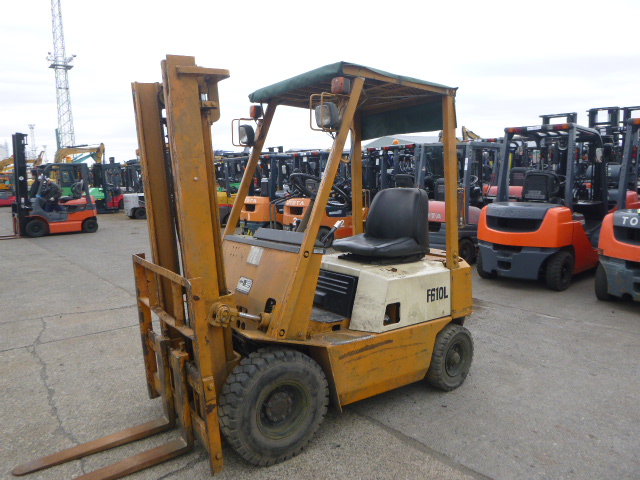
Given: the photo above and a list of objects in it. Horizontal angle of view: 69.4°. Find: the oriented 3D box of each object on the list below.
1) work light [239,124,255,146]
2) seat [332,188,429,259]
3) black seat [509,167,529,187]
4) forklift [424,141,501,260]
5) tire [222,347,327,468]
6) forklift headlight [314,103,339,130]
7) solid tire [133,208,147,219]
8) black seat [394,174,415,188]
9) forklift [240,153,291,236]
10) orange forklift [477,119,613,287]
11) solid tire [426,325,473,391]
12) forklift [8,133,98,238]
[{"bbox_3d":[-0.483,-0.692,3.060,0.085,0.140,0.130,-5,8,-33],"label":"work light"},{"bbox_3d":[0.387,-0.142,3.097,0.490,0.450,0.490,-5,8,-33],"label":"seat"},{"bbox_3d":[5.015,-1.499,11.392,0.520,0.560,0.500,-7,9,-42],"label":"black seat"},{"bbox_3d":[2.895,-0.743,8.976,2.600,2.100,1.100,-7,9,-42],"label":"forklift"},{"bbox_3d":[-0.222,0.836,2.348,0.575,0.575,0.175,-5,8,-33],"label":"tire"},{"bbox_3d":[0.037,-0.612,2.280,0.085,0.135,0.130,-5,8,-33],"label":"forklift headlight"},{"bbox_3d":[-7.711,-1.121,19.891,0.470,0.470,0.150,-5,8,-33],"label":"solid tire"},{"bbox_3d":[2.030,-1.159,10.192,0.520,0.560,0.500,-7,9,-42],"label":"black seat"},{"bbox_3d":[-0.693,-1.117,12.405,1.080,2.100,2.600,6,9,43],"label":"forklift"},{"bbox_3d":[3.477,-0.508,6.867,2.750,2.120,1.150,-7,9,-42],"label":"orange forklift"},{"bbox_3d":[0.886,0.799,3.147,0.450,0.450,0.130,-5,8,-33],"label":"solid tire"},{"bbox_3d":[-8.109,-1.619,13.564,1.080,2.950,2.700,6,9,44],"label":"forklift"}]

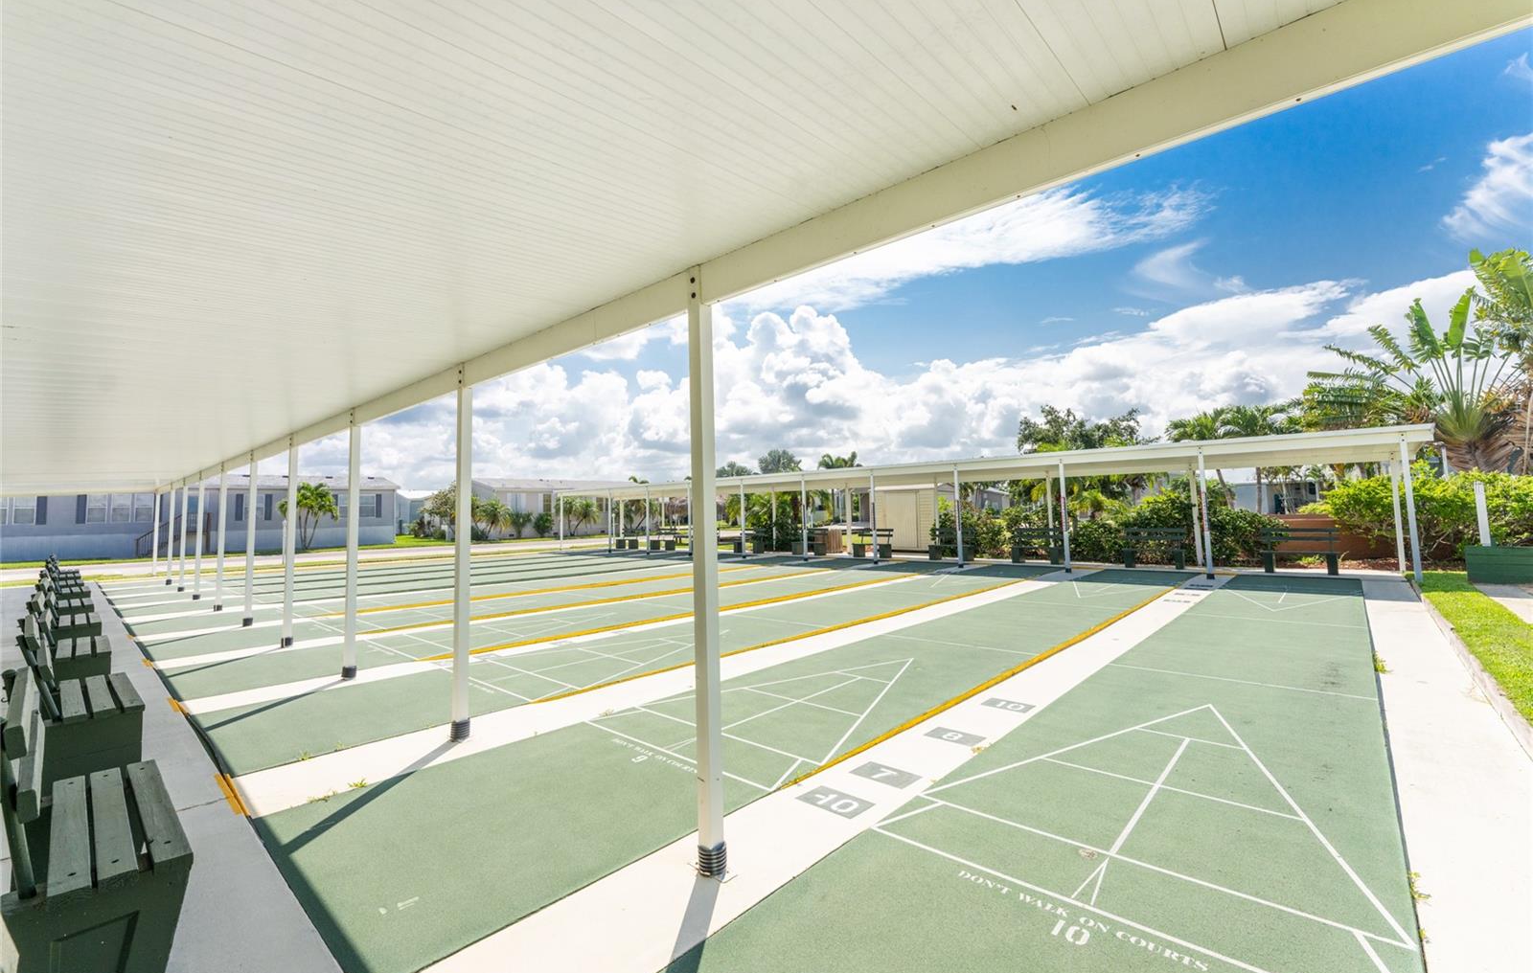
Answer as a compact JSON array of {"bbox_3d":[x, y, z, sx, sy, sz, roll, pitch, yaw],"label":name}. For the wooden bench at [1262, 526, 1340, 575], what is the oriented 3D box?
[{"bbox_3d":[11.873,1.453,13.255,1.320,0.950,0.500,-3,-4,42],"label":"wooden bench"}]

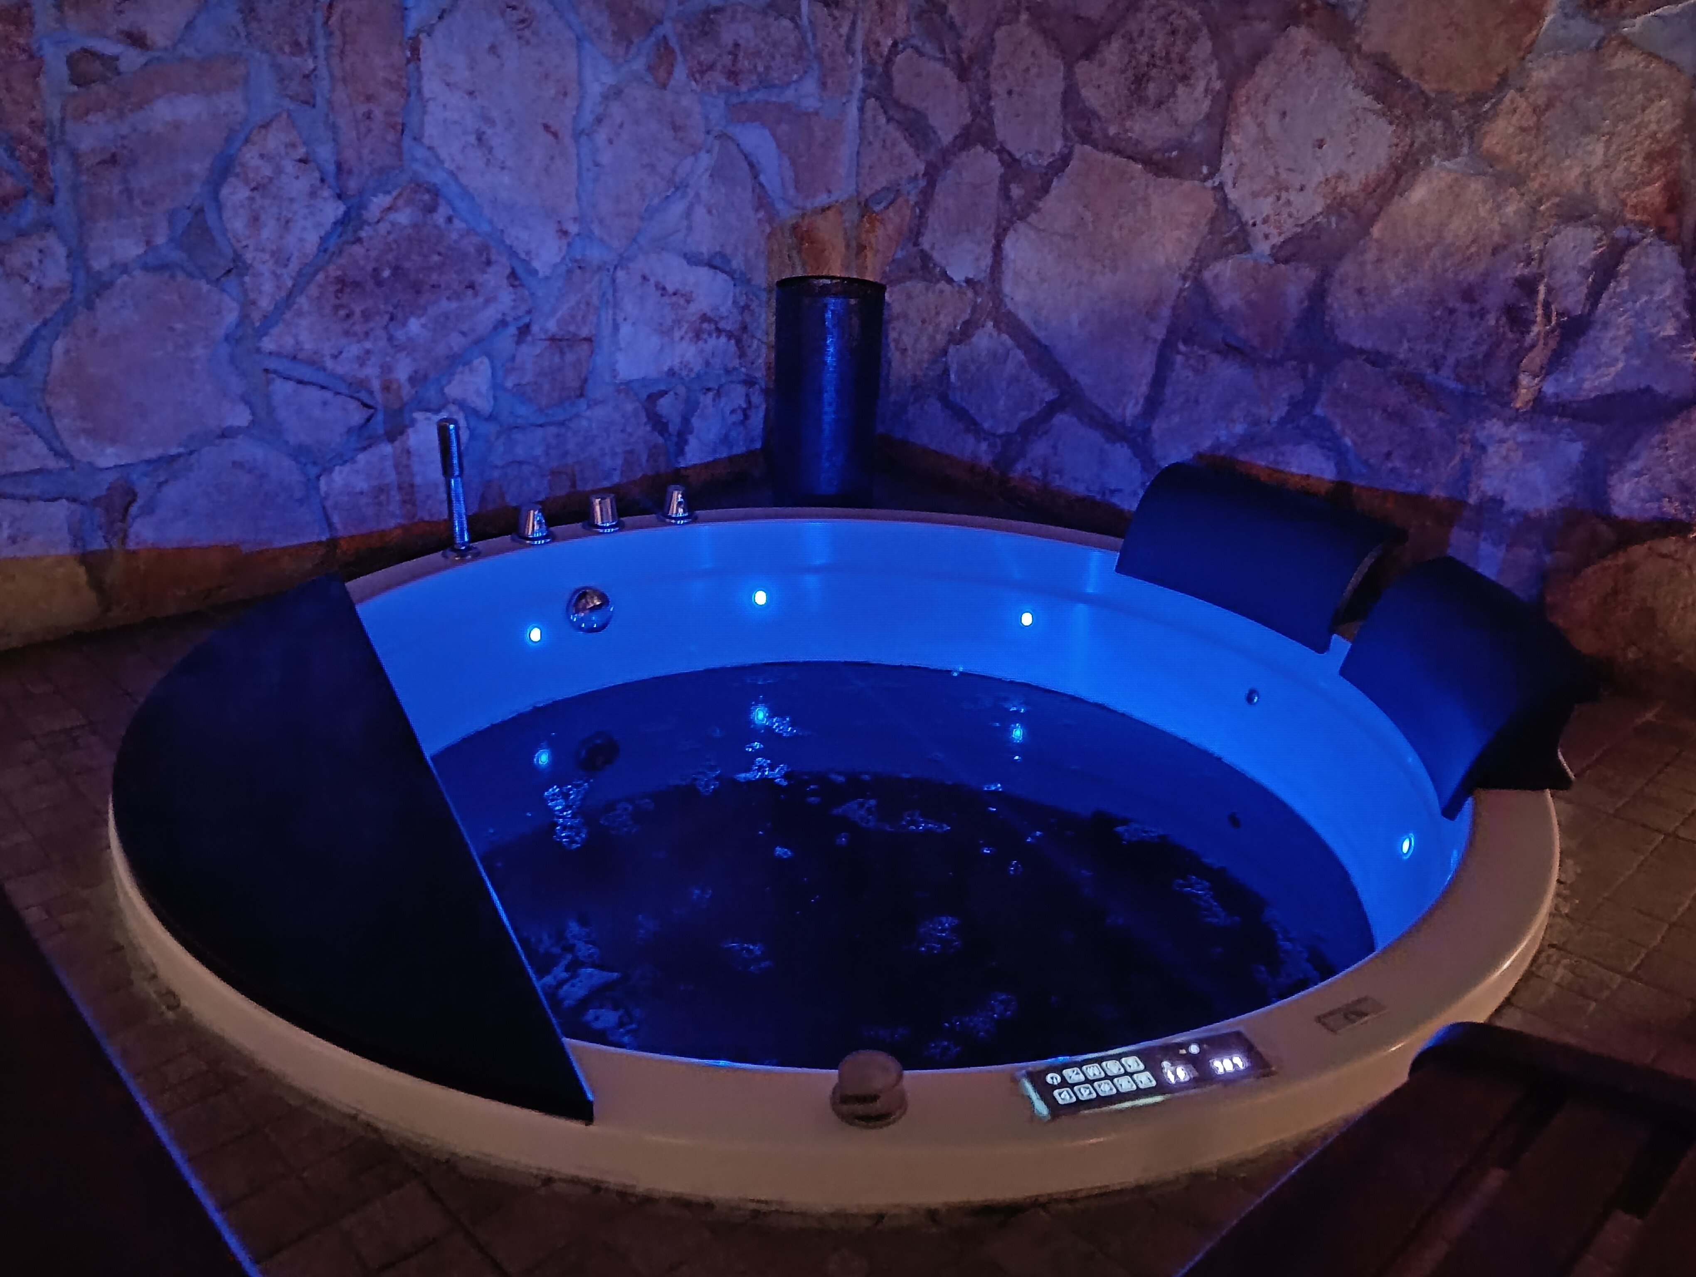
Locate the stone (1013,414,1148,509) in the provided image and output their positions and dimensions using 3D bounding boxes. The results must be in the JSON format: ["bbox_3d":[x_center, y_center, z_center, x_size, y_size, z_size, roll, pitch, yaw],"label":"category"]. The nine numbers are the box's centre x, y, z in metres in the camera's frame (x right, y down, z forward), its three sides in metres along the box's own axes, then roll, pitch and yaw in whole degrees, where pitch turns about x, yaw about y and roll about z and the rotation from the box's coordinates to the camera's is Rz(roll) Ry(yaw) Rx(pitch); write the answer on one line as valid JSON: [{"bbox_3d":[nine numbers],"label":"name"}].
[{"bbox_3d":[0.475,-0.360,2.623,0.080,0.166,0.319,-19,29,-41],"label":"stone"}]

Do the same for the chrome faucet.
[{"bbox_3d":[-0.650,-0.249,2.196,0.062,0.230,0.062,17,27,35],"label":"chrome faucet"}]

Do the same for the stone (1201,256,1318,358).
[{"bbox_3d":[0.712,-0.574,2.287,0.080,0.158,0.200,-19,29,-41],"label":"stone"}]

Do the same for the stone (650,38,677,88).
[{"bbox_3d":[-0.347,-1.053,2.423,0.061,0.084,0.050,-19,29,-41],"label":"stone"}]

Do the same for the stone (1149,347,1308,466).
[{"bbox_3d":[0.689,-0.403,2.374,0.080,0.222,0.284,-19,29,-41],"label":"stone"}]

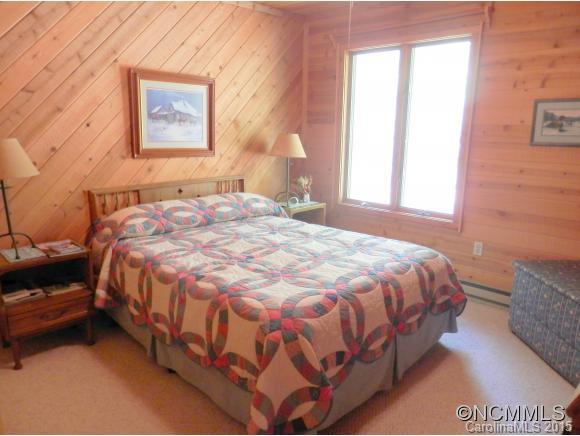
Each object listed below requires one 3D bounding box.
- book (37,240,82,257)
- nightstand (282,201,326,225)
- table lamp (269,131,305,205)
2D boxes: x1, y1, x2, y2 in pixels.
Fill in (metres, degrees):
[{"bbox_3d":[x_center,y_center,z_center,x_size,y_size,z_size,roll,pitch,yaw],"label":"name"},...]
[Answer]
[{"bbox_3d":[-1.464,0.191,2.680,0.291,0.024,0.207,11,16,42],"label":"book"},{"bbox_3d":[0.065,0.168,4.580,0.404,0.649,0.517,11,16,42],"label":"nightstand"},{"bbox_3d":[-0.015,-0.506,4.384,0.381,0.752,0.381,1,12,0],"label":"table lamp"}]

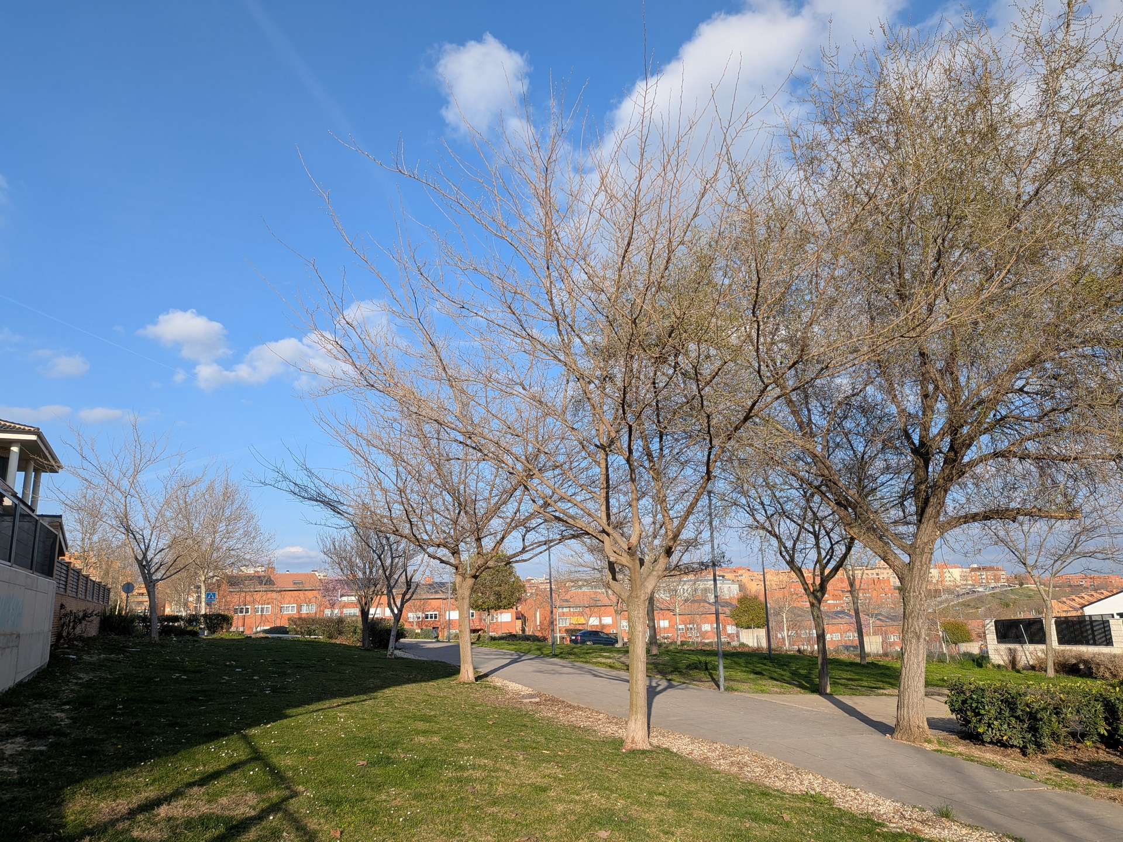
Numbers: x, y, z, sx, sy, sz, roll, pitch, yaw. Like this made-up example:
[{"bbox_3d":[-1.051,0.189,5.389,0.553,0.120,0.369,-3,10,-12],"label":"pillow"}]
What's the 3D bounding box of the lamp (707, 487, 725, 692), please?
[{"bbox_3d":[2.999,3.140,15.211,0.300,4.050,0.300,-4,-13,10],"label":"lamp"}]

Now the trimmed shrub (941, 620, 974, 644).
[{"bbox_3d":[28.489,15.207,56.000,2.400,1.800,2.200,-1,-13,0],"label":"trimmed shrub"}]

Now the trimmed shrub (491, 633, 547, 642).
[{"bbox_3d":[-2.272,11.784,42.000,3.000,0.600,1.200,-1,-13,0],"label":"trimmed shrub"}]

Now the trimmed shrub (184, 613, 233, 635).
[{"bbox_3d":[-19.881,11.477,44.000,2.700,1.350,1.500,-1,-13,0],"label":"trimmed shrub"}]

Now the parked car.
[{"bbox_3d":[3.086,18.495,66.000,4.450,1.440,1.720,6,-15,-29],"label":"parked car"}]

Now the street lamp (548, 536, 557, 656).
[{"bbox_3d":[-0.347,5.599,25.486,0.300,4.000,0.300,-1,-13,-1],"label":"street lamp"}]

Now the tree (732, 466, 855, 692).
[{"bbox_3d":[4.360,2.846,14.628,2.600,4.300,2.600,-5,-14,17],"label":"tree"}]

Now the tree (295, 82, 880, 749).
[{"bbox_3d":[0.227,-0.379,9.866,7.200,8.500,6.600,-2,-13,5],"label":"tree"}]

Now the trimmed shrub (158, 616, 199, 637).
[{"bbox_3d":[-20.633,11.097,42.000,2.200,1.200,1.300,-1,-13,0],"label":"trimmed shrub"}]

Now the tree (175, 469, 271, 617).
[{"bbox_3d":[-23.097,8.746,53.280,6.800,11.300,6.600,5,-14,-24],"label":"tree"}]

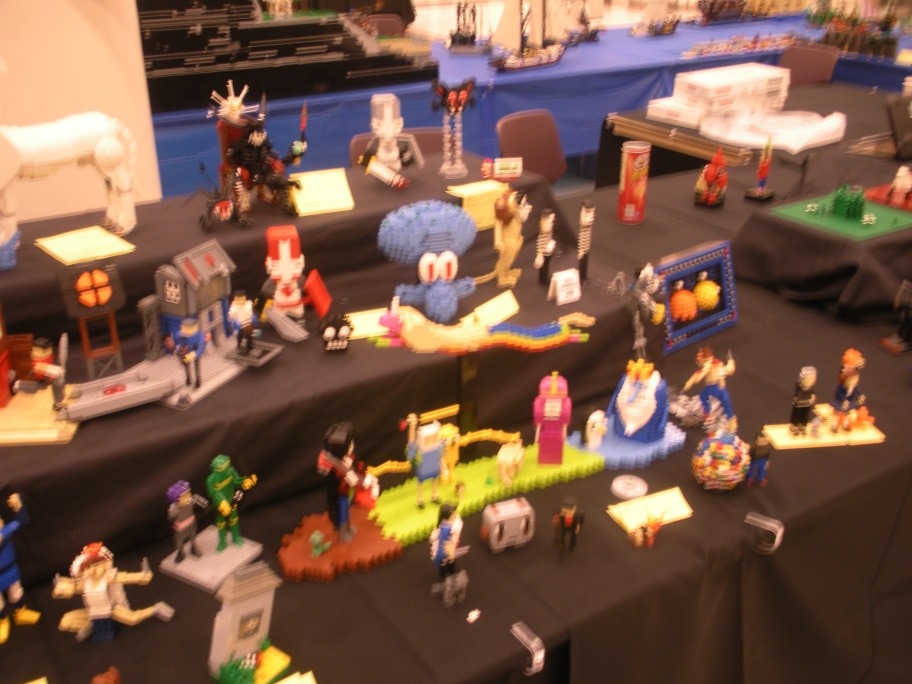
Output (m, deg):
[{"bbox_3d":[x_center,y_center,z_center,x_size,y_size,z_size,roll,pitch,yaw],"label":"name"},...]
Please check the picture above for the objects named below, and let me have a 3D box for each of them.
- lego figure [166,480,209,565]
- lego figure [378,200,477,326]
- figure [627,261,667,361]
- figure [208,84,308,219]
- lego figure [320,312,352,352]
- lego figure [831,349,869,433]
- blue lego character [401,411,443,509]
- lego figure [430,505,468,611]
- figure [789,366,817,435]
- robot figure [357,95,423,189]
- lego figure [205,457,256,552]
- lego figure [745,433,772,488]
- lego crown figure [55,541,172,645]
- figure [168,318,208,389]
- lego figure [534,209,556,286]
[{"bbox_3d":[-0.370,0.245,1.297,0.050,0.126,0.044,14,29,28],"label":"lego figure"},{"bbox_3d":[-0.049,-0.143,1.665,0.175,0.217,0.119,-9,27,-18],"label":"lego figure"},{"bbox_3d":[0.383,-0.059,1.906,0.070,0.197,0.076,-23,34,-40],"label":"figure"},{"bbox_3d":[-0.366,-0.355,1.726,0.170,0.225,0.155,-12,28,-23],"label":"figure"},{"bbox_3d":[-0.201,-0.024,1.576,0.051,0.053,0.047,-6,26,-11],"label":"lego figure"},{"bbox_3d":[0.688,0.083,1.657,0.060,0.150,0.056,-14,29,-27],"label":"lego figure"},{"bbox_3d":[-0.045,0.176,1.406,0.059,0.153,0.038,-14,28,-26],"label":"blue lego character"},{"bbox_3d":[-0.009,0.281,1.246,0.048,0.153,0.048,-23,34,-40],"label":"lego figure"},{"bbox_3d":[0.588,0.099,1.605,0.035,0.121,0.034,-4,25,-7],"label":"figure"},{"bbox_3d":[-0.129,-0.402,1.888,0.128,0.152,0.122,-5,26,-11],"label":"robot figure"},{"bbox_3d":[-0.317,0.226,1.342,0.071,0.148,0.058,-23,34,-40],"label":"lego figure"},{"bbox_3d":[0.476,0.180,1.481,0.040,0.093,0.031,-11,27,-21],"label":"lego figure"},{"bbox_3d":[-0.432,0.314,1.195,0.144,0.135,0.086,-6,26,-13],"label":"lego crown figure"},{"bbox_3d":[-0.401,0.020,1.415,0.053,0.107,0.045,8,26,18],"label":"figure"},{"bbox_3d":[0.171,-0.178,1.784,0.038,0.149,0.038,19,31,36],"label":"lego figure"}]

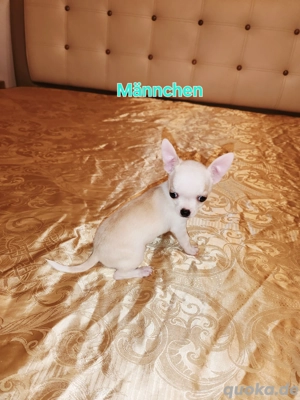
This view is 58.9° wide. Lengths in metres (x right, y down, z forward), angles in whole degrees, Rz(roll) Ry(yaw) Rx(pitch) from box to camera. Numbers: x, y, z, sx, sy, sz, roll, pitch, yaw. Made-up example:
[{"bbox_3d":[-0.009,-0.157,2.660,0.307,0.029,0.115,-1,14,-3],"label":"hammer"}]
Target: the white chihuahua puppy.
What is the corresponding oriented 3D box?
[{"bbox_3d":[-0.029,0.020,0.499,0.322,0.224,0.125,-10,39,-20],"label":"white chihuahua puppy"}]

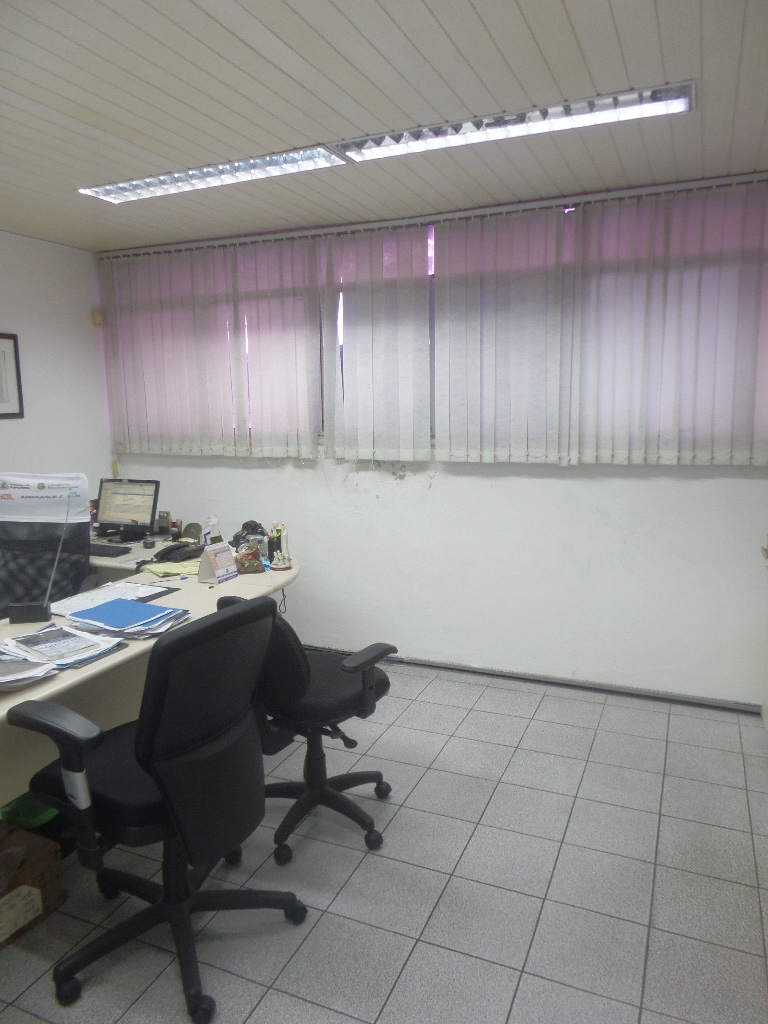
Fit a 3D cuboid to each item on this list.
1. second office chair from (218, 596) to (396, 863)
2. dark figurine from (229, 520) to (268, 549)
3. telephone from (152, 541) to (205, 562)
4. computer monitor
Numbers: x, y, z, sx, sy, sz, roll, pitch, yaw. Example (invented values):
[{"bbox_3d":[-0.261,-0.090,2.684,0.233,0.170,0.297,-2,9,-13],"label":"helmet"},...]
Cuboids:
[{"bbox_3d":[-0.250,0.734,2.531,0.600,0.884,0.585,-8,10,-37],"label":"second office chair"},{"bbox_3d":[-0.734,0.148,3.692,0.205,0.175,0.130,-3,8,-11],"label":"dark figurine"},{"bbox_3d":[-1.155,0.214,3.880,0.190,0.095,0.210,3,10,29],"label":"telephone"},{"bbox_3d":[-1.702,-0.010,4.506,0.500,0.390,0.190,2,9,24],"label":"computer monitor"}]

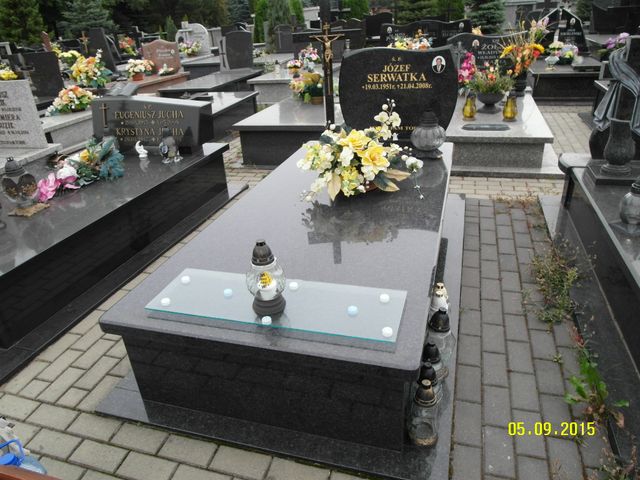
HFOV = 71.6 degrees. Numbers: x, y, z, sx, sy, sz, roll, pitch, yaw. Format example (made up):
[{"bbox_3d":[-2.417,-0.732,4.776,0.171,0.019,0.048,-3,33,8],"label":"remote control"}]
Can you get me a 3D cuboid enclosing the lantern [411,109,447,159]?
[{"bbox_3d":[0.754,-0.739,3.063,0.253,0.308,0.253,5,29,17],"label":"lantern"}]

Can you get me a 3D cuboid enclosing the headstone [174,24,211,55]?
[{"bbox_3d":[-3.591,-5.725,12.672,1.161,0.858,0.182,5,29,17],"label":"headstone"}]

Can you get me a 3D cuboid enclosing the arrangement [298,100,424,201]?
[{"bbox_3d":[0.242,-0.524,2.543,0.667,0.465,0.465,5,29,17],"label":"arrangement"}]

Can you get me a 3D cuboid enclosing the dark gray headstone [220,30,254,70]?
[{"bbox_3d":[-1.725,-3.877,9.197,0.707,0.717,0.151,5,29,17],"label":"dark gray headstone"}]

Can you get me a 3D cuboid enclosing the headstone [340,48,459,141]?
[{"bbox_3d":[0.546,-1.026,3.117,0.808,0.613,0.121,5,29,17],"label":"headstone"}]

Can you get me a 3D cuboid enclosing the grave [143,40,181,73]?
[{"bbox_3d":[-3.323,-3.864,9.315,0.820,0.630,0.140,5,28,17],"label":"grave"}]

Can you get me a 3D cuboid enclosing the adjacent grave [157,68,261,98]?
[{"bbox_3d":[-1.970,-2.920,8.504,1.010,0.343,2.222,5,29,17],"label":"adjacent grave"}]

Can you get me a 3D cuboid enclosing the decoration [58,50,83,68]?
[{"bbox_3d":[-6.089,-4.405,10.828,0.520,0.420,0.460,5,29,17],"label":"decoration"}]

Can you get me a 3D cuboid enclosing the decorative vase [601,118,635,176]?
[{"bbox_3d":[1.762,-0.548,2.629,0.192,0.313,0.192,5,29,17],"label":"decorative vase"}]

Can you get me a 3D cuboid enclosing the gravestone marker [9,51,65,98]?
[{"bbox_3d":[-4.603,-2.681,7.280,0.980,0.657,0.141,5,29,17],"label":"gravestone marker"}]

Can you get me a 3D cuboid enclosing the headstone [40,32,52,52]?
[{"bbox_3d":[-6.427,-4.514,10.651,0.220,0.880,0.130,5,28,17],"label":"headstone"}]

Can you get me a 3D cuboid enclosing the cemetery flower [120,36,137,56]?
[{"bbox_3d":[-6.302,-6.396,14.648,0.540,0.580,0.480,5,28,17],"label":"cemetery flower"}]

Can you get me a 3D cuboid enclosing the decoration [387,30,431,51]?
[{"bbox_3d":[1.547,-3.411,7.852,0.750,0.450,0.450,5,29,17],"label":"decoration"}]

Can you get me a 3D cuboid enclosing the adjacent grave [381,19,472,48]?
[{"bbox_3d":[1.933,-3.703,8.176,1.570,0.610,0.120,5,29,17],"label":"adjacent grave"}]

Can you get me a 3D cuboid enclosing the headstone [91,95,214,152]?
[{"bbox_3d":[-1.333,-0.915,3.473,0.960,0.410,0.230,5,28,17],"label":"headstone"}]

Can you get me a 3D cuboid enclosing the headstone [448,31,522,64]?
[{"bbox_3d":[1.887,-2.010,5.068,0.860,0.650,0.130,5,28,17],"label":"headstone"}]

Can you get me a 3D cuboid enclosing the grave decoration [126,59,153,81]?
[{"bbox_3d":[-3.339,-3.177,8.288,0.480,0.370,0.430,5,28,17],"label":"grave decoration"}]

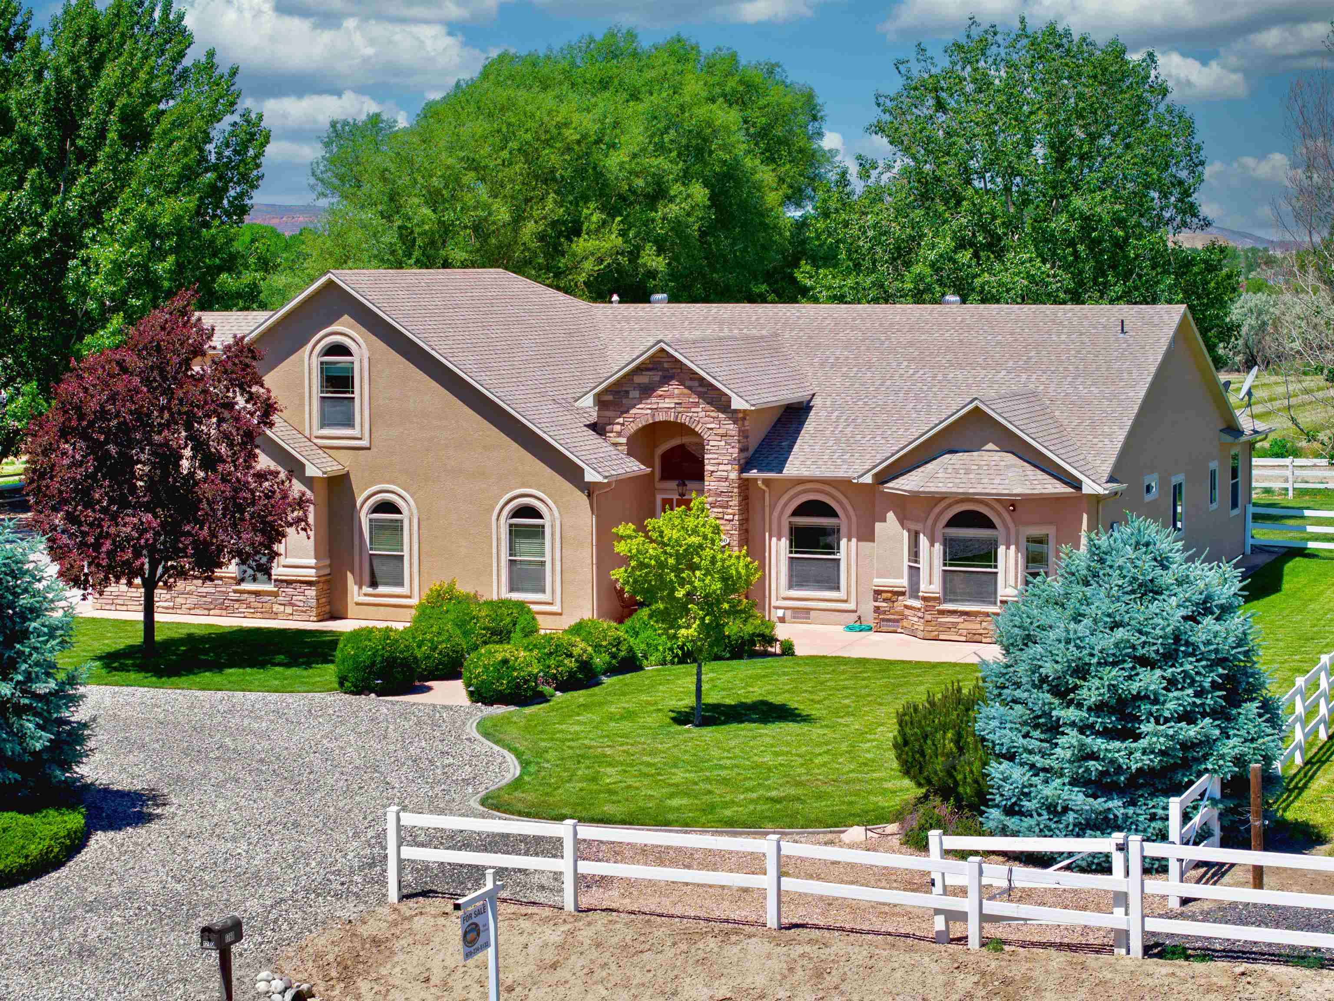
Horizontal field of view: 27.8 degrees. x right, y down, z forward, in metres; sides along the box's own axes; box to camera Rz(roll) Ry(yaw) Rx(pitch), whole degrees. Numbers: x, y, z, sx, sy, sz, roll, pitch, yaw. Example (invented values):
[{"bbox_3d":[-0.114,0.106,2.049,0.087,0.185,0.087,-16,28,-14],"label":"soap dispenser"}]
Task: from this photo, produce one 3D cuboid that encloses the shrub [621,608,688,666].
[{"bbox_3d":[-0.193,2.587,52.454,1.350,1.080,1.250,0,5,0],"label":"shrub"}]

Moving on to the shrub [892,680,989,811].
[{"bbox_3d":[3.986,3.431,38.428,1.540,1.730,1.500,0,5,0],"label":"shrub"}]

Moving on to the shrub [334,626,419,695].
[{"bbox_3d":[-5.172,2.815,48.068,1.490,1.160,1.490,0,5,0],"label":"shrub"}]

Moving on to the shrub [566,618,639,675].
[{"bbox_3d":[-1.209,2.681,50.470,1.380,0.980,1.380,0,5,0],"label":"shrub"}]

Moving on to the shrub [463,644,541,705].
[{"bbox_3d":[-2.903,2.989,47.258,1.370,0.970,1.370,0,5,0],"label":"shrub"}]

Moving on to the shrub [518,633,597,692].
[{"bbox_3d":[-1.971,2.869,48.583,1.450,0.960,1.450,0,5,0],"label":"shrub"}]

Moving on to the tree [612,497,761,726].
[{"bbox_3d":[0.318,1.835,44.528,2.440,3.770,2.400,0,5,0],"label":"tree"}]

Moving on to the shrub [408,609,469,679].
[{"bbox_3d":[-4.349,2.627,50.759,1.250,1.270,1.250,0,5,0],"label":"shrub"}]

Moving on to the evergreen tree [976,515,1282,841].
[{"bbox_3d":[6.150,2.411,35.931,4.100,4.350,4.100,0,5,0],"label":"evergreen tree"}]

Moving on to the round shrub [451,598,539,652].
[{"bbox_3d":[-3.422,2.455,54.118,1.700,1.070,1.500,0,5,0],"label":"round shrub"}]

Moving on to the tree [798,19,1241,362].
[{"bbox_3d":[10.408,-6.868,79.707,13.090,14.570,12.000,0,5,0],"label":"tree"}]

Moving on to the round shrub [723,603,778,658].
[{"bbox_3d":[1.631,2.549,53.451,1.150,1.000,1.100,0,5,0],"label":"round shrub"}]

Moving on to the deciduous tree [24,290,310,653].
[{"bbox_3d":[-9.612,-0.520,51.998,5.500,7.070,5.300,0,5,0],"label":"deciduous tree"}]

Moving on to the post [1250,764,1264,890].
[{"bbox_3d":[7.261,4.036,33.175,0.145,1.600,0.145,0,5,0],"label":"post"}]

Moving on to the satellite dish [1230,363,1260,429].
[{"bbox_3d":[15.317,-2.749,71.500,0.850,1.600,0.900,0,5,1],"label":"satellite dish"}]

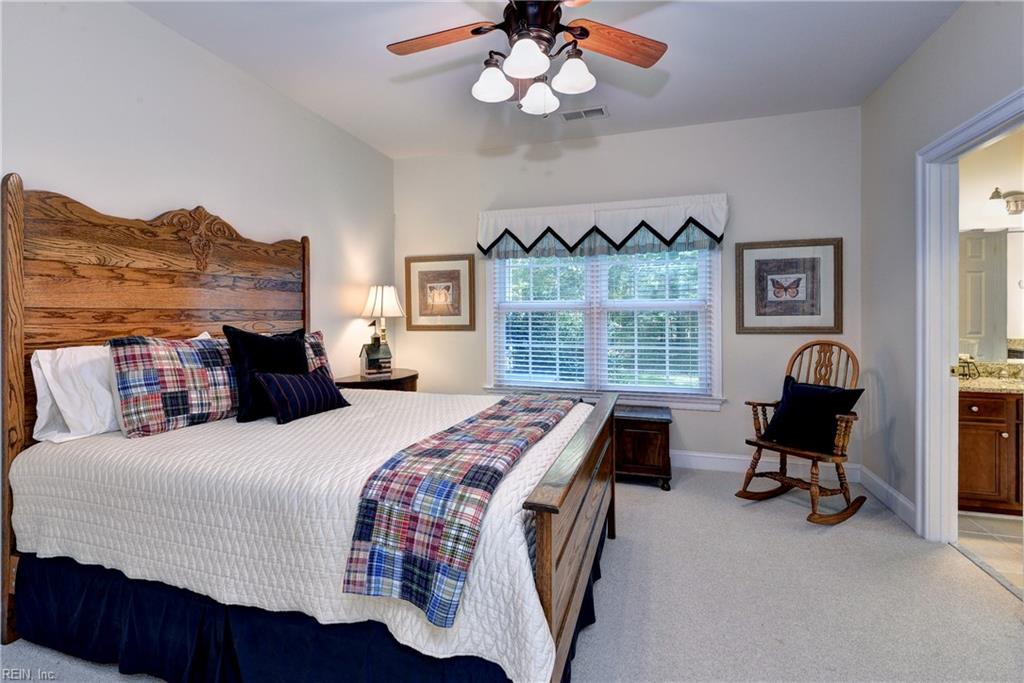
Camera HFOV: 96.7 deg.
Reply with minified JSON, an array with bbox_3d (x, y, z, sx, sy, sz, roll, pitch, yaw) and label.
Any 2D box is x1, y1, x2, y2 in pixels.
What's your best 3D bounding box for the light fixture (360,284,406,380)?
[{"bbox_3d":[-1.084,-0.090,3.840,0.380,0.770,0.370,-1,2,-9],"label":"light fixture"}]

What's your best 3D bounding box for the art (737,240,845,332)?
[{"bbox_3d":[2.070,-0.402,3.411,0.700,0.700,0.030,0,2,18],"label":"art"}]

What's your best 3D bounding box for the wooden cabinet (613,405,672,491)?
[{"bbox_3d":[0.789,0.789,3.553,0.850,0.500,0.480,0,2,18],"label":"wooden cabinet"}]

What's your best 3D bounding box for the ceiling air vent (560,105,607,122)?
[{"bbox_3d":[0.543,-1.688,3.409,0.350,0.020,0.190,0,2,18],"label":"ceiling air vent"}]

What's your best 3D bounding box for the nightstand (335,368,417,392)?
[{"bbox_3d":[-1.069,0.666,3.892,0.480,0.740,1.000,0,2,18],"label":"nightstand"}]

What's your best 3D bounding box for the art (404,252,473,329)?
[{"bbox_3d":[-0.678,-0.448,4.283,0.710,0.710,0.030,0,2,18],"label":"art"}]

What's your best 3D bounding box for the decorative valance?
[{"bbox_3d":[0.678,-0.922,3.784,2.000,0.450,0.120,0,2,18],"label":"decorative valance"}]

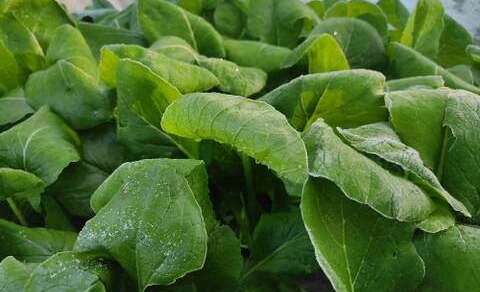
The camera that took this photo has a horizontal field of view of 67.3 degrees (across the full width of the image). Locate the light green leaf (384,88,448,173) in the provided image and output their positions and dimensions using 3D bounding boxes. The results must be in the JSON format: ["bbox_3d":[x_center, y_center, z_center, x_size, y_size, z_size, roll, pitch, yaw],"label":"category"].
[{"bbox_3d":[0.242,-0.020,0.490,0.061,0.094,0.060,12,30,22],"label":"light green leaf"}]

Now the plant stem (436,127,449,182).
[{"bbox_3d":[0.257,0.012,0.460,0.011,0.078,0.014,0,31,0],"label":"plant stem"}]

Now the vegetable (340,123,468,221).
[{"bbox_3d":[0.185,0.027,0.430,0.145,0.095,0.085,0,31,0],"label":"vegetable"}]

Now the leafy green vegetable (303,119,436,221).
[{"bbox_3d":[0.141,0.021,0.400,0.123,0.061,0.070,12,30,22],"label":"leafy green vegetable"}]

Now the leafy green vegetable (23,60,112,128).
[{"bbox_3d":[-0.271,-0.086,0.580,0.108,0.070,0.090,-11,30,-19],"label":"leafy green vegetable"}]

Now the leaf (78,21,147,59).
[{"bbox_3d":[-0.281,-0.240,0.820,0.150,0.085,0.065,0,31,0],"label":"leaf"}]

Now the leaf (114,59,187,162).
[{"bbox_3d":[-0.116,-0.051,0.500,0.095,0.130,0.070,0,31,0],"label":"leaf"}]

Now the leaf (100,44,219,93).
[{"bbox_3d":[-0.126,-0.130,0.600,0.174,0.059,0.080,0,28,0],"label":"leaf"}]

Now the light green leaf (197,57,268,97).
[{"bbox_3d":[-0.016,-0.118,0.600,0.120,0.060,0.065,0,31,0],"label":"light green leaf"}]

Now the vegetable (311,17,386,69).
[{"bbox_3d":[0.215,-0.208,0.740,0.144,0.106,0.064,0,31,0],"label":"vegetable"}]

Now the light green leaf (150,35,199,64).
[{"bbox_3d":[-0.122,-0.189,0.700,0.081,0.039,0.080,0,28,0],"label":"light green leaf"}]

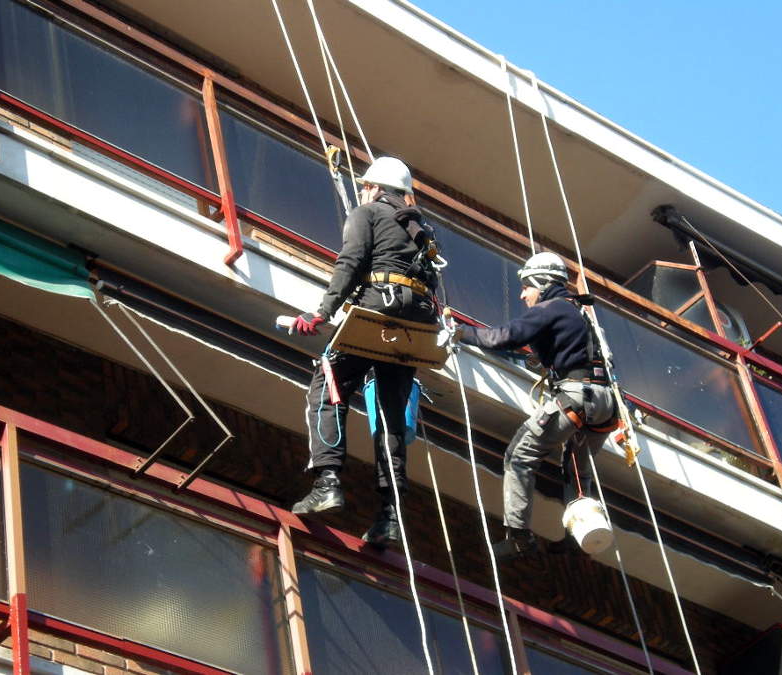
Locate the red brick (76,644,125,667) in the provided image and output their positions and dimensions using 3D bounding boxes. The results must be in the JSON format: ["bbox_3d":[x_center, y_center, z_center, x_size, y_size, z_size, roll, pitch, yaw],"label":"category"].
[{"bbox_3d":[-1.208,1.321,9.179,0.242,0.052,0.115,25,-53,-35],"label":"red brick"}]

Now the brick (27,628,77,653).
[{"bbox_3d":[-1.397,1.243,9.059,0.242,0.052,0.115,25,-53,-35],"label":"brick"}]

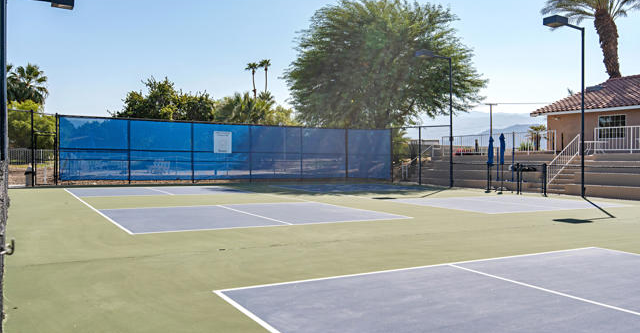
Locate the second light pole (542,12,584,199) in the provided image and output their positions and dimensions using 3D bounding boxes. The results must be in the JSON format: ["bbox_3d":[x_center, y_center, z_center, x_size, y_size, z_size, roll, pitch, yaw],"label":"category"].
[{"bbox_3d":[9.311,-2.143,20.060,2.110,6.660,0.560,-1,1,-30],"label":"second light pole"}]

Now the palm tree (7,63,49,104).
[{"bbox_3d":[-31.257,-5.637,57.000,4.500,10.700,4.500,0,1,0],"label":"palm tree"}]

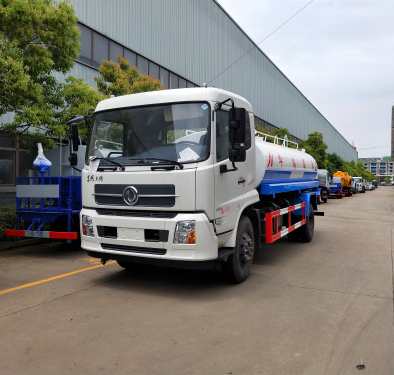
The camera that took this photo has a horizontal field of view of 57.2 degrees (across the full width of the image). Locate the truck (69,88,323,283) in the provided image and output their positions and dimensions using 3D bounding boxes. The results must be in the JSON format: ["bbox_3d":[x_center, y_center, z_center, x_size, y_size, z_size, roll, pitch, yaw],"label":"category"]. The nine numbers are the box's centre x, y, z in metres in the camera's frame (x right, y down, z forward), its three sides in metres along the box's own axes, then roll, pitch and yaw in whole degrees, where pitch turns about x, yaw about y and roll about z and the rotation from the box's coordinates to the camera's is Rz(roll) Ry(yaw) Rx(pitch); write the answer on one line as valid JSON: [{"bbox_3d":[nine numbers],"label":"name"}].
[{"bbox_3d":[1.058,-0.049,8.506,2.600,3.020,8.300,1,1,28],"label":"truck"}]

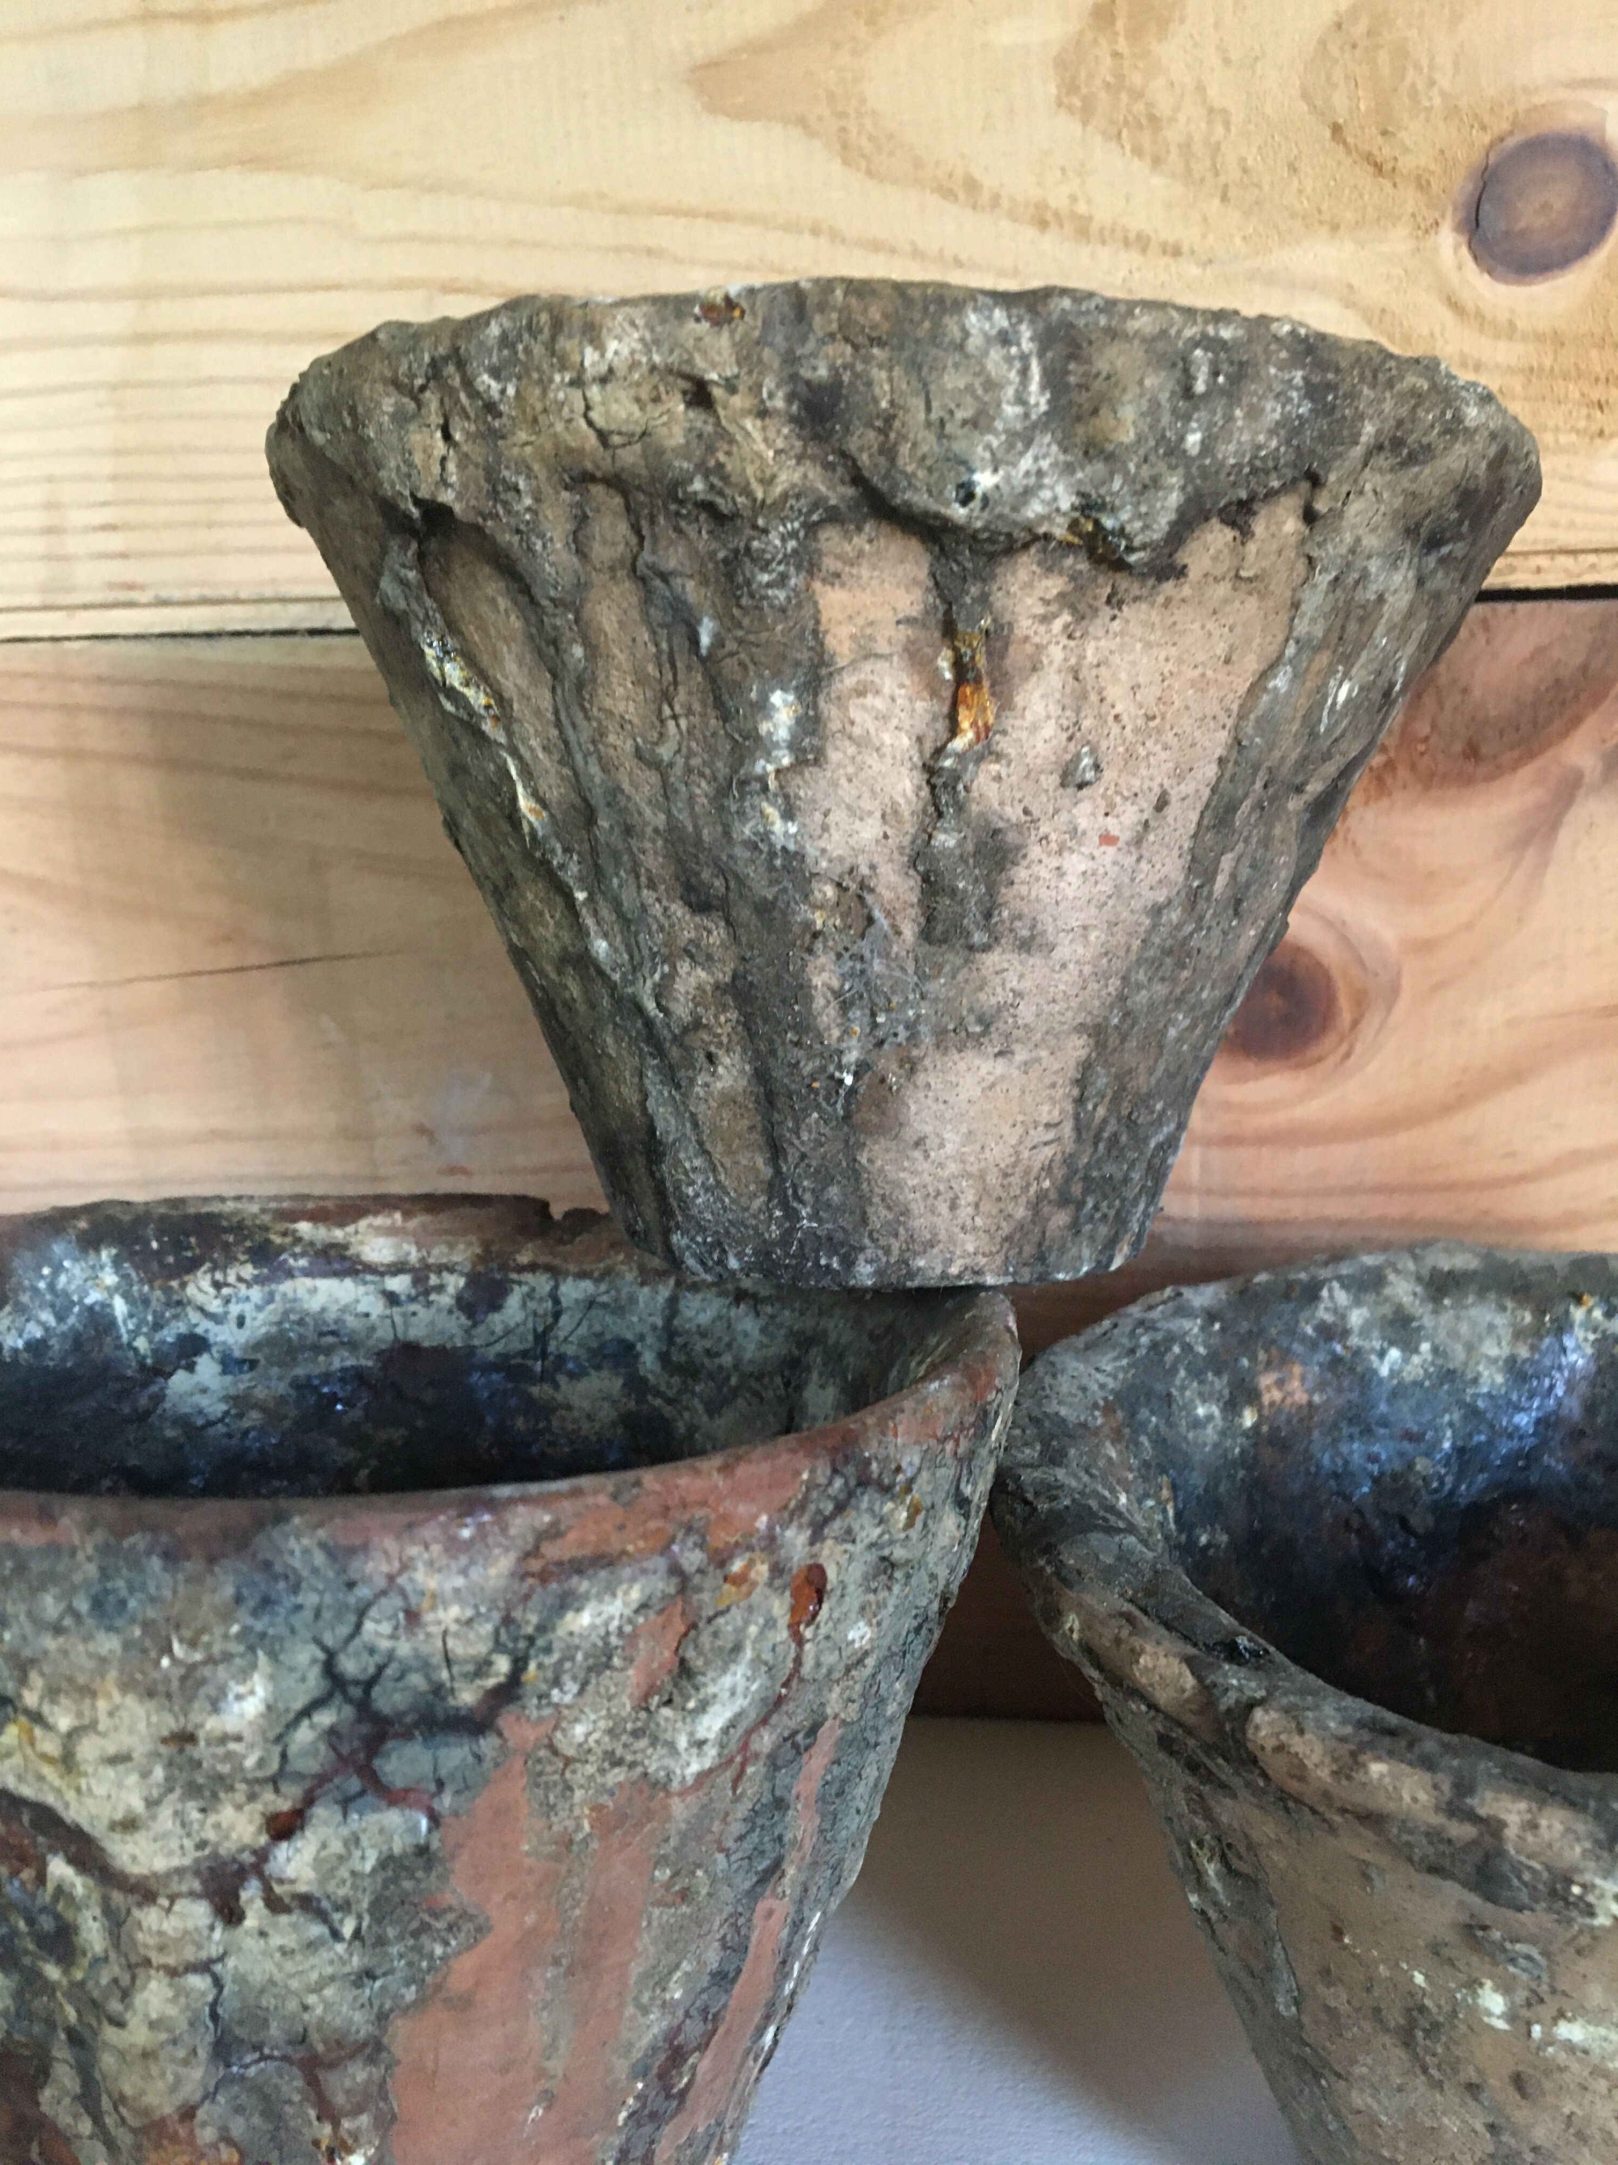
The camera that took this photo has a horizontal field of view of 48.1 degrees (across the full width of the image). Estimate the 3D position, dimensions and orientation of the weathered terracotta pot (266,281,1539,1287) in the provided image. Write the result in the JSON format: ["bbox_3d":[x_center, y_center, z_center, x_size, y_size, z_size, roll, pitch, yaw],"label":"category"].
[{"bbox_3d":[0.009,-0.027,0.222,0.145,0.094,0.145,1,6,0],"label":"weathered terracotta pot"}]

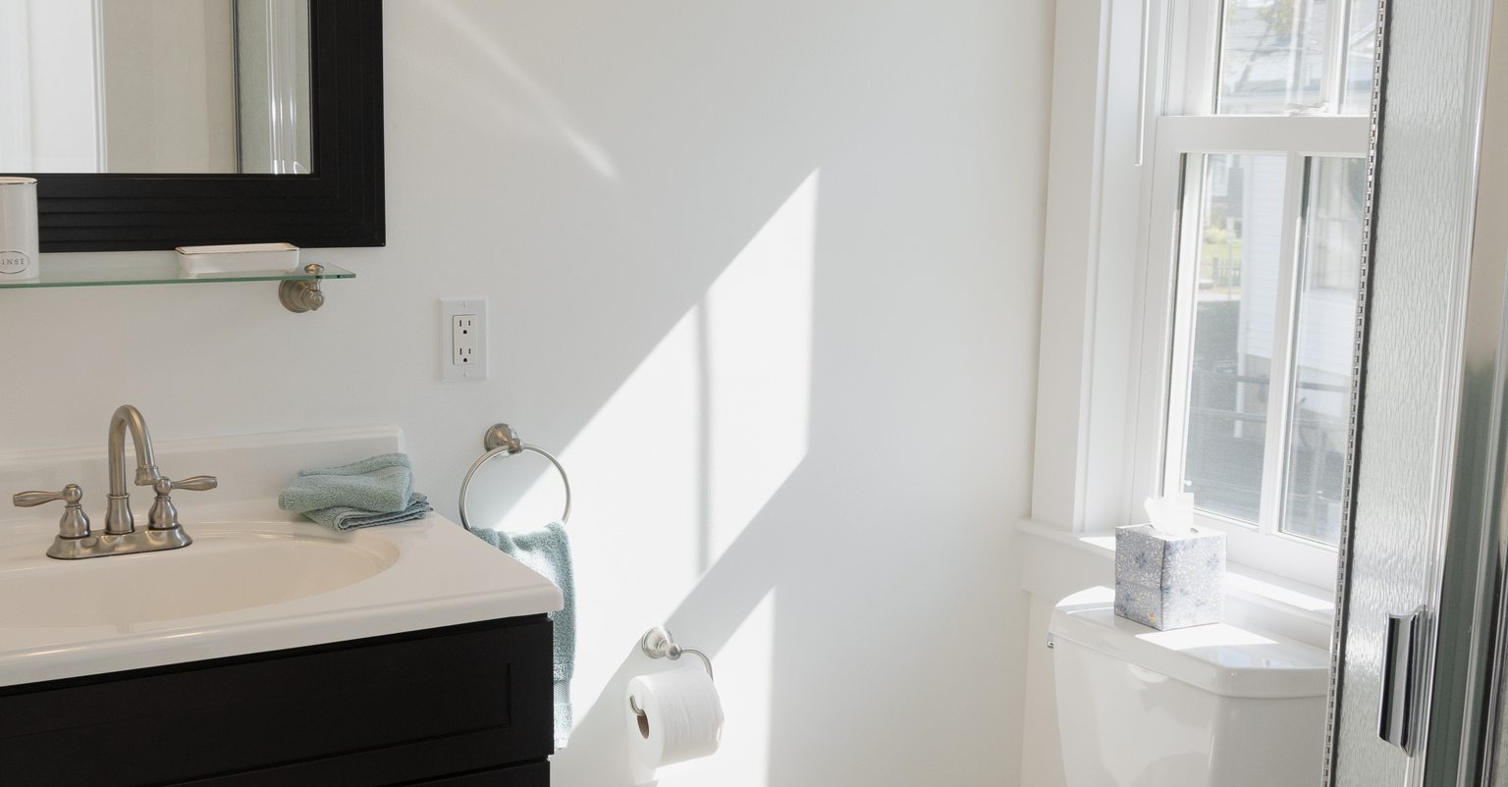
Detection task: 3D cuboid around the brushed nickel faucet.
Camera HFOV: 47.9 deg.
[{"bbox_3d":[-0.756,0.095,2.032,0.235,0.162,0.135,-4,9,-31],"label":"brushed nickel faucet"}]

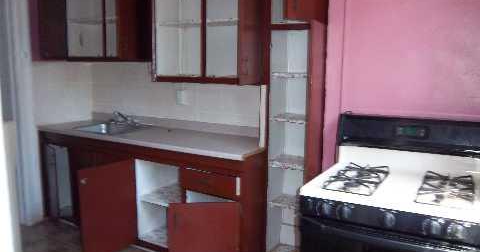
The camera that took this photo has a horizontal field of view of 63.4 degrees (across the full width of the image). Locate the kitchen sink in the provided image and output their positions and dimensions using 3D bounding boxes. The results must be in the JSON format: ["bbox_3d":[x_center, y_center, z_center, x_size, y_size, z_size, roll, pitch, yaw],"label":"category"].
[{"bbox_3d":[-1.248,0.104,3.732,0.560,0.165,0.510,5,9,31],"label":"kitchen sink"}]

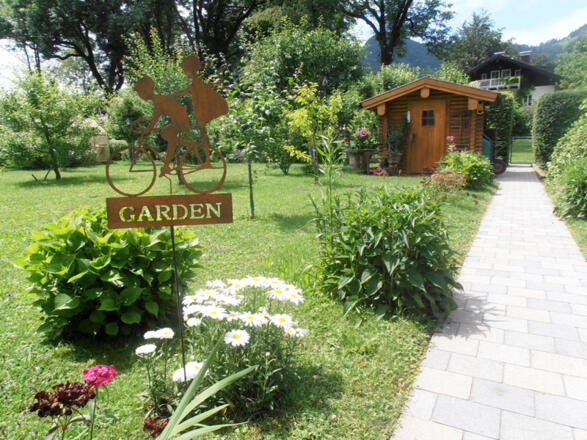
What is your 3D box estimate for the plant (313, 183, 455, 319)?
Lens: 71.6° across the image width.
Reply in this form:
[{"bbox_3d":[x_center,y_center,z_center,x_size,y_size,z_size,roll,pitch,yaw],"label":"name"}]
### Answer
[{"bbox_3d":[0.528,0.136,2.410,0.820,0.650,0.740,0,11,12],"label":"plant"}]

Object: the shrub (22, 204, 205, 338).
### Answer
[{"bbox_3d":[-0.980,0.234,2.412,1.020,0.550,0.900,-6,11,-22],"label":"shrub"}]

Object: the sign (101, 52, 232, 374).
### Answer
[{"bbox_3d":[-0.422,0.058,1.435,0.423,1.215,0.030,-4,11,-9],"label":"sign"}]

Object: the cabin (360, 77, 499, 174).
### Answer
[{"bbox_3d":[4.153,-2.717,12.092,3.460,2.540,2.900,4,12,28],"label":"cabin"}]

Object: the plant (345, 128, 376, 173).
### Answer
[{"bbox_3d":[2.049,-2.076,12.260,0.900,1.350,0.800,0,11,9],"label":"plant"}]

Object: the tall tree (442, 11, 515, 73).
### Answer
[{"bbox_3d":[20.543,-14.739,43.550,8.500,13.800,8.500,3,11,24],"label":"tall tree"}]

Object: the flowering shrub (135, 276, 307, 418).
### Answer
[{"bbox_3d":[-0.247,0.438,1.566,0.570,0.410,0.400,-4,11,-10],"label":"flowering shrub"}]

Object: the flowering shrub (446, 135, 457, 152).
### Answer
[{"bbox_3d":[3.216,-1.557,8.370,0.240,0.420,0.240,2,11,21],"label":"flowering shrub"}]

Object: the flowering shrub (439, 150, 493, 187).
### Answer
[{"bbox_3d":[3.540,-1.101,8.432,1.050,0.720,0.900,3,11,22],"label":"flowering shrub"}]

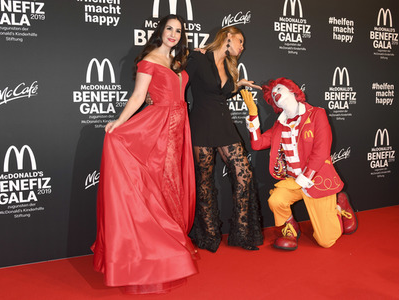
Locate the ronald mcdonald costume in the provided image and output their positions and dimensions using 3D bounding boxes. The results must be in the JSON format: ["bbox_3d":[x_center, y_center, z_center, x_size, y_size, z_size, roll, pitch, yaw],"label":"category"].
[{"bbox_3d":[0.882,0.102,3.301,0.680,1.340,0.840,4,7,38],"label":"ronald mcdonald costume"}]

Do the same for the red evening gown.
[{"bbox_3d":[-0.369,0.136,2.724,0.740,1.440,0.700,-4,7,-28],"label":"red evening gown"}]

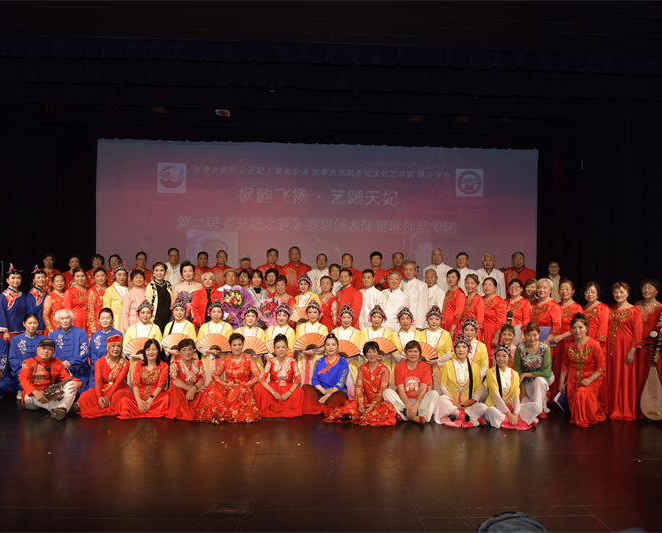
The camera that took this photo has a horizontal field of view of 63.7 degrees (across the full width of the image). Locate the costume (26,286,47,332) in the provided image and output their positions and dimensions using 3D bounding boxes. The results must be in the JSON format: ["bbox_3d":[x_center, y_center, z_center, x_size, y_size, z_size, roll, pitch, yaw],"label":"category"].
[{"bbox_3d":[-3.906,0.574,7.120,0.400,0.610,0.260,1,0,-17],"label":"costume"}]

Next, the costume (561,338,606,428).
[{"bbox_3d":[2.889,1.303,6.100,0.500,0.940,0.620,1,0,28],"label":"costume"}]

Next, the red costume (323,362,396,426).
[{"bbox_3d":[0.314,1.365,5.880,0.780,0.620,0.550,1,0,0],"label":"red costume"}]

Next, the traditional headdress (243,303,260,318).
[{"bbox_3d":[-1.014,0.561,6.800,0.210,0.200,0.220,1,0,-5],"label":"traditional headdress"}]

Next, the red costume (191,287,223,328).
[{"bbox_3d":[-1.638,0.590,7.100,0.440,0.640,0.300,1,0,-10],"label":"red costume"}]

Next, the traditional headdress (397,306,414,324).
[{"bbox_3d":[0.901,0.590,6.450,0.200,0.210,0.200,1,0,5],"label":"traditional headdress"}]

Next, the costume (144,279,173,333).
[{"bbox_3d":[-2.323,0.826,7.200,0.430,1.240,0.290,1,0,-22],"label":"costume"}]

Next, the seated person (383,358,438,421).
[{"bbox_3d":[0.895,1.294,5.930,0.600,0.780,0.570,1,0,2],"label":"seated person"}]

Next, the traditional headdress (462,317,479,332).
[{"bbox_3d":[1.656,0.692,6.330,0.210,0.200,0.200,1,0,9],"label":"traditional headdress"}]

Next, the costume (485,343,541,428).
[{"bbox_3d":[1.991,1.292,5.880,0.580,0.820,0.550,1,0,3],"label":"costume"}]

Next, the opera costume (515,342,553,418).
[{"bbox_3d":[2.435,1.346,6.380,0.460,0.840,0.550,1,0,25],"label":"opera costume"}]

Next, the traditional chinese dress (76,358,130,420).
[{"bbox_3d":[-2.547,1.314,5.970,0.540,0.630,0.520,1,0,-9],"label":"traditional chinese dress"}]

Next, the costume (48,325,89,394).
[{"bbox_3d":[-3.298,1.221,6.700,0.520,0.920,0.550,1,0,-18],"label":"costume"}]

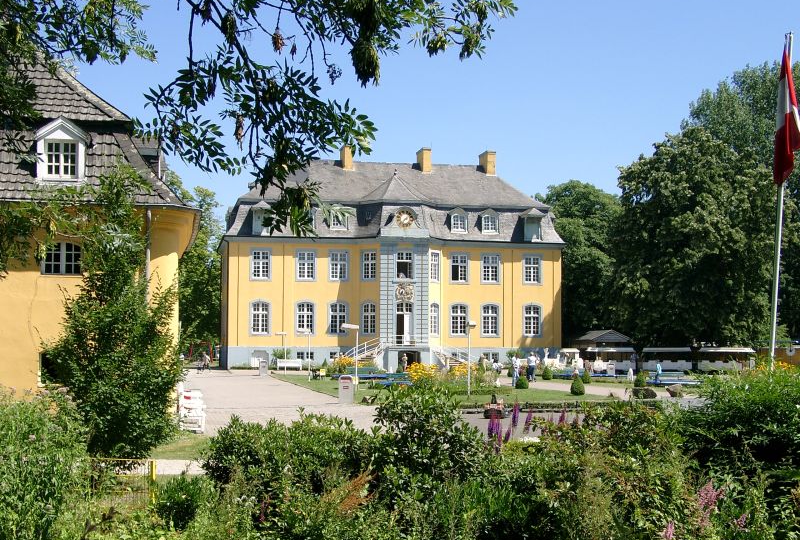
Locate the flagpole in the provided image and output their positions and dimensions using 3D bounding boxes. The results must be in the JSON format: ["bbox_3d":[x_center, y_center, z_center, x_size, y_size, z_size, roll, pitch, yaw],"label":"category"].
[{"bbox_3d":[8.142,-0.725,24.805,0.160,8.920,0.160,5,-4,0],"label":"flagpole"}]

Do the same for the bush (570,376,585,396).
[{"bbox_3d":[7.220,4.718,46.939,0.590,0.790,0.590,0,-4,9],"label":"bush"}]

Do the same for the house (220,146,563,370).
[{"bbox_3d":[-1.109,-0.911,113.091,32.200,21.000,19.000,1,-4,-11],"label":"house"}]

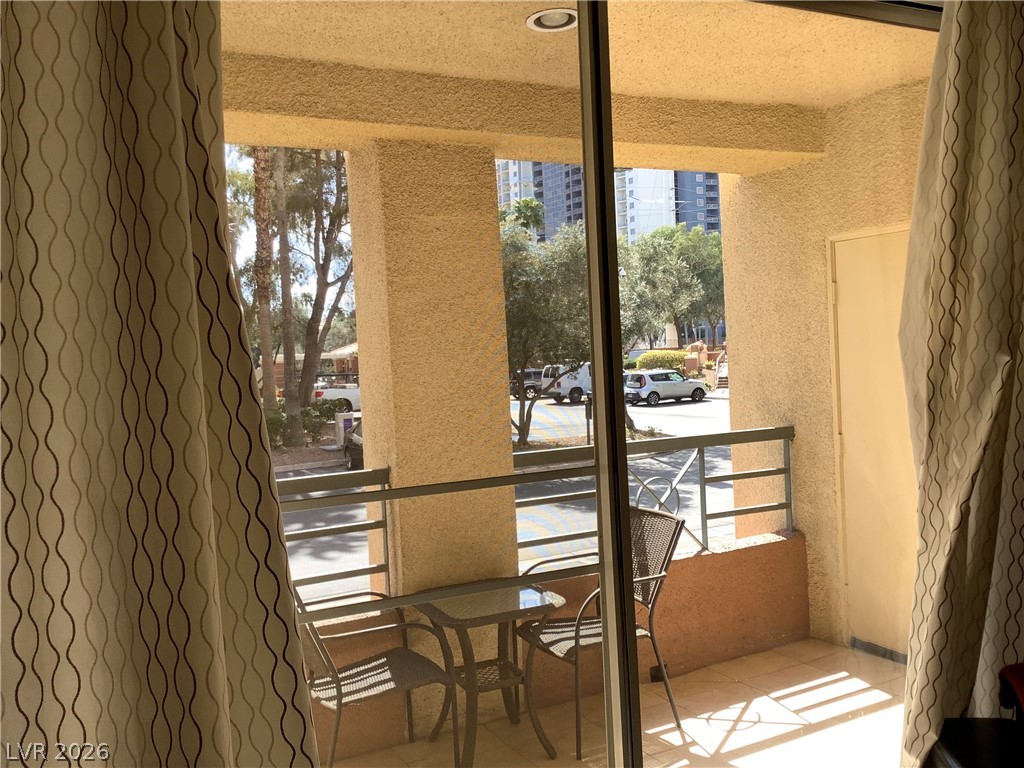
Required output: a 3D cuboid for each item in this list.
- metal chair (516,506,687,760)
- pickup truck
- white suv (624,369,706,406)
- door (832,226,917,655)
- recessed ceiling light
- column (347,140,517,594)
[{"bbox_3d":[0.361,0.977,3.835,0.618,0.865,0.587,-4,2,-27],"label":"metal chair"},{"bbox_3d":[-6.650,0.485,44.500,5.800,2.000,2.000,-4,2,-22],"label":"pickup truck"},{"bbox_3d":[7.330,0.127,43.600,4.150,1.610,1.800,-4,2,-28],"label":"white suv"},{"bbox_3d":[1.803,0.289,4.117,0.050,1.936,0.783,-4,2,-27],"label":"door"},{"bbox_3d":[0.145,-1.234,3.075,0.210,0.060,0.210,-3,2,0],"label":"recessed ceiling light"},{"bbox_3d":[-0.333,0.211,4.018,0.520,2.448,0.402,-4,2,-27],"label":"column"}]

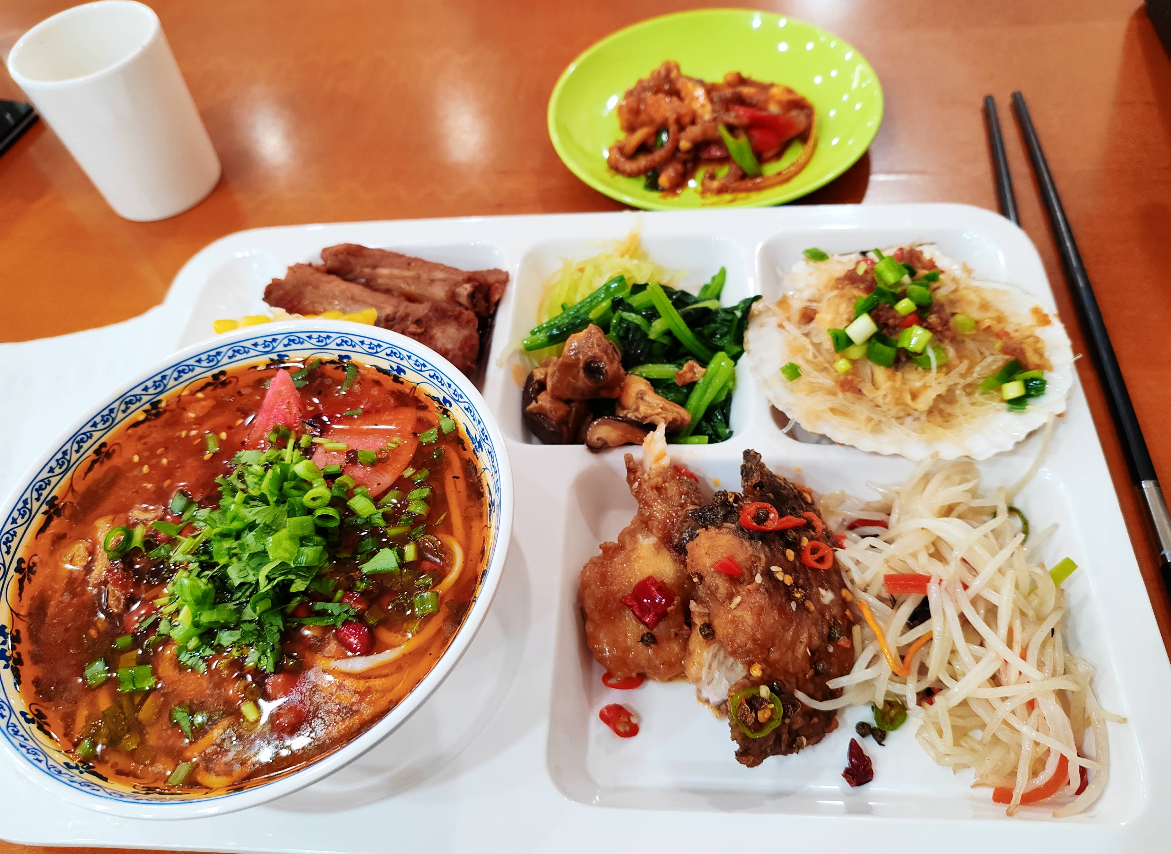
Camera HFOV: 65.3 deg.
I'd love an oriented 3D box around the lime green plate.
[{"bbox_3d":[0.058,-0.140,0.426,0.149,0.027,0.149,-1,54,7],"label":"lime green plate"}]

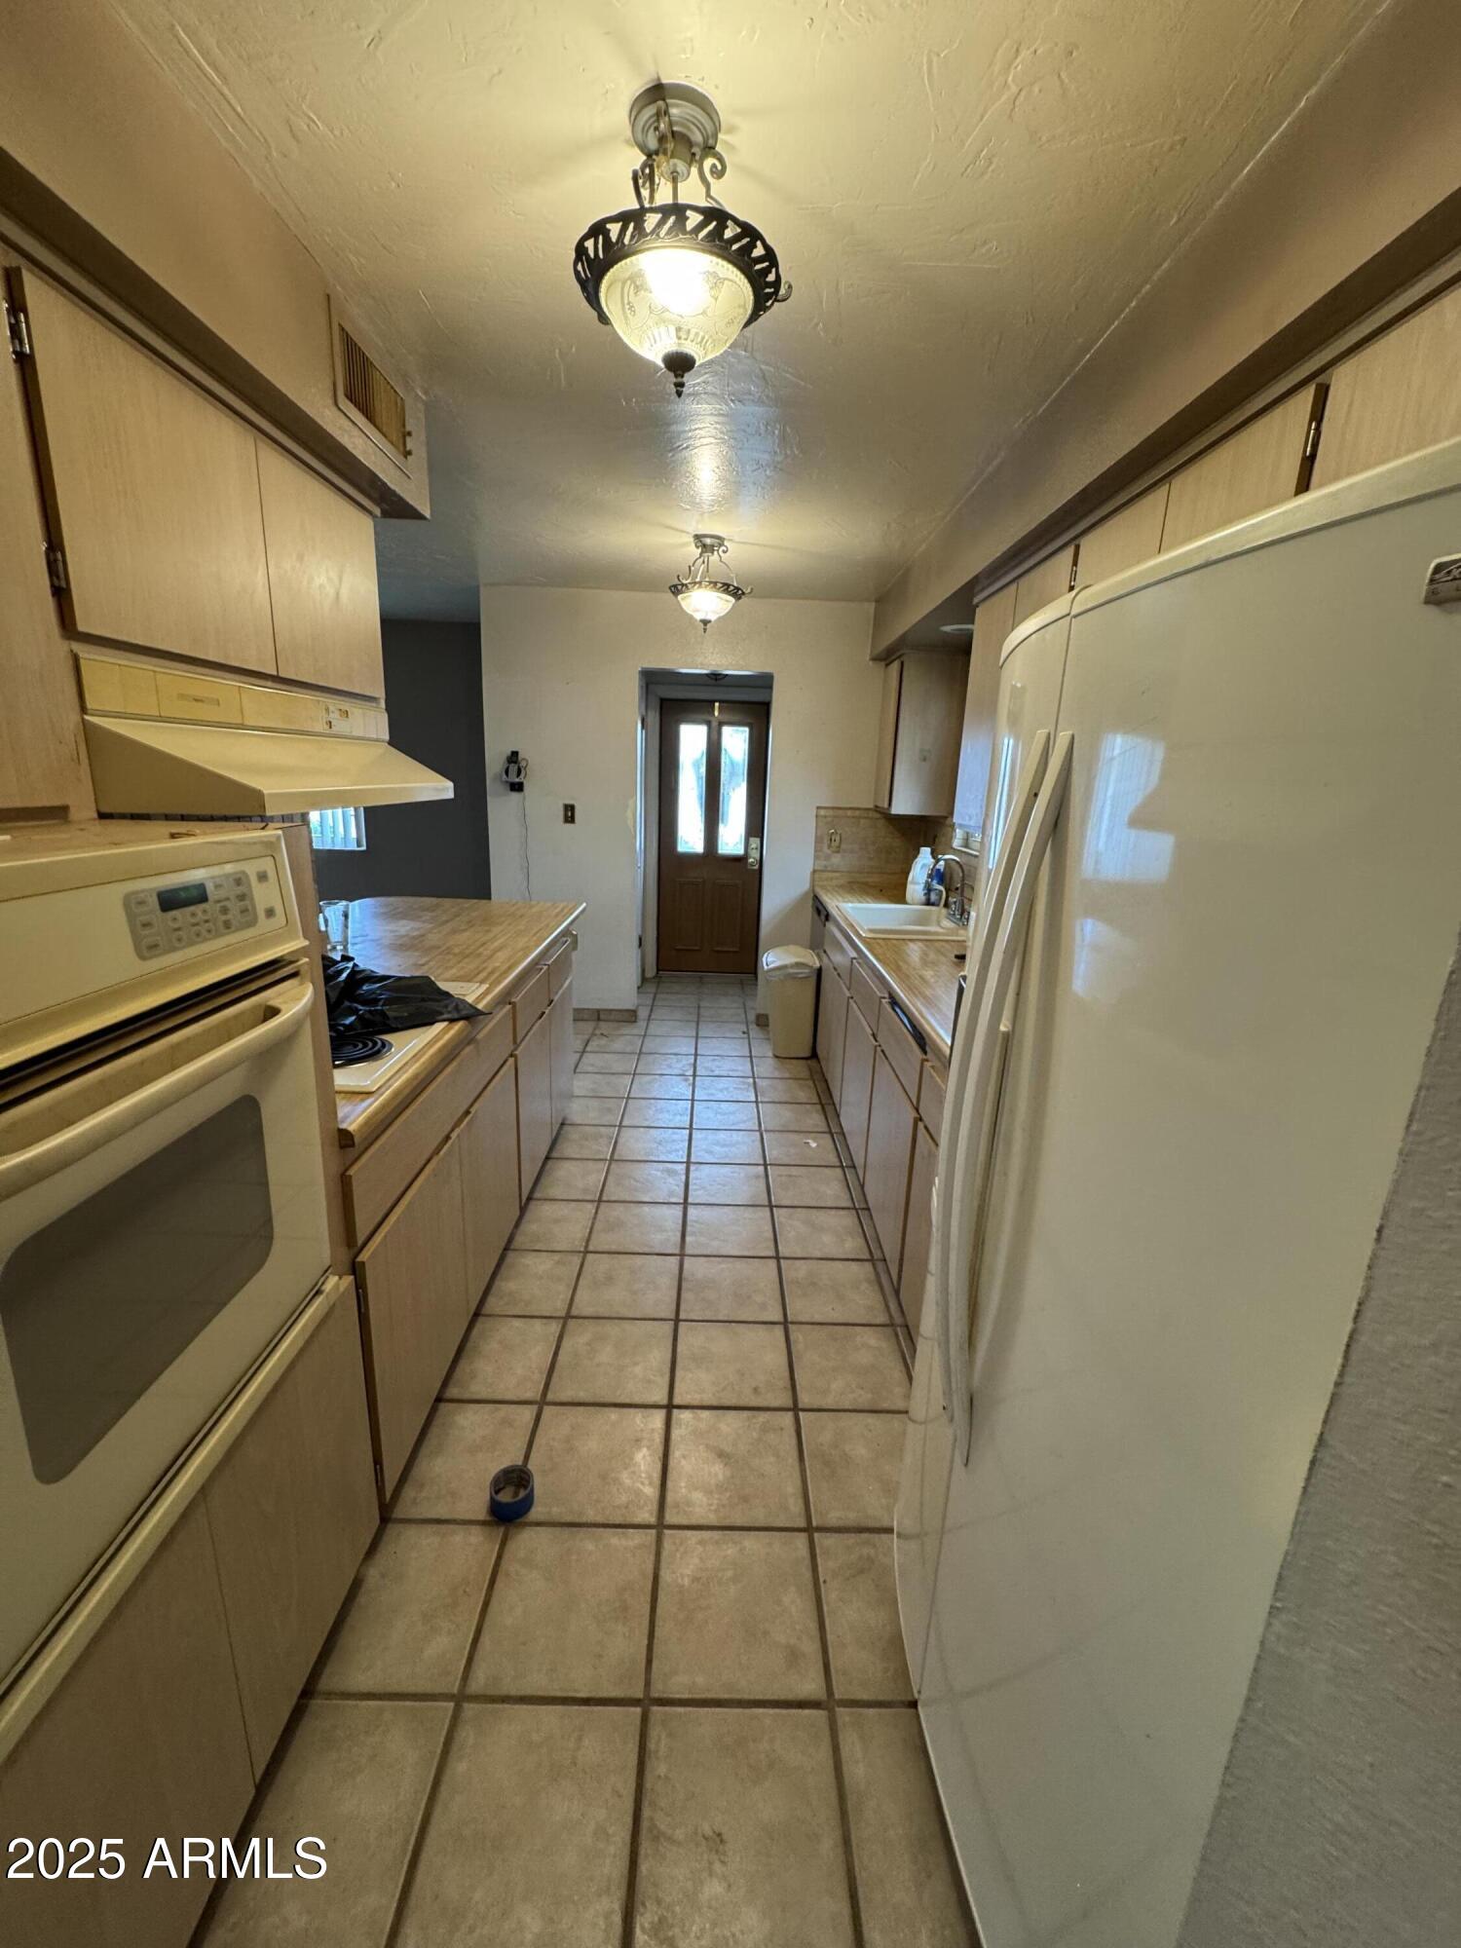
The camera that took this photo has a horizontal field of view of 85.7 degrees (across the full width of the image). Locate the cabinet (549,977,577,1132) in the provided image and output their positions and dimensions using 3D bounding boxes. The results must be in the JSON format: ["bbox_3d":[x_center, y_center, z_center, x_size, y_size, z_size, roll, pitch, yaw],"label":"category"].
[{"bbox_3d":[-0.958,0.333,3.329,0.500,0.540,0.470,2,14,-1],"label":"cabinet"}]

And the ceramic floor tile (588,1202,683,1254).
[{"bbox_3d":[-0.317,0.875,2.701,0.302,0.010,0.305,2,14,-1],"label":"ceramic floor tile"}]

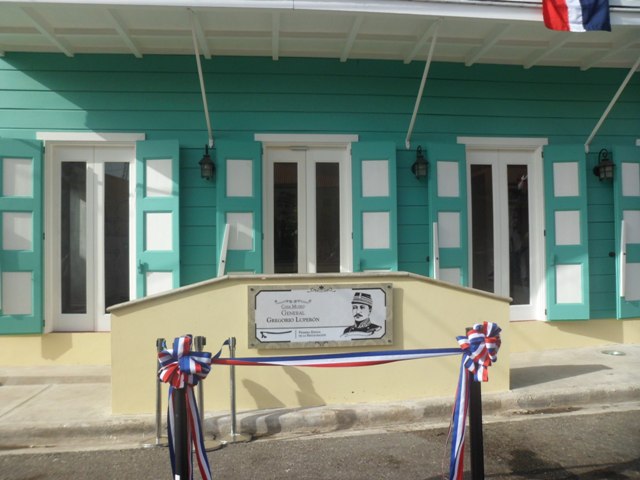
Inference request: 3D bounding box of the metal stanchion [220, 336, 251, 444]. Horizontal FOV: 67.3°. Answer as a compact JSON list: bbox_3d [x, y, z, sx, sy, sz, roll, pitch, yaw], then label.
[{"bbox_3d":[-0.781,1.348,4.383,0.300,0.916,0.300,0,-1,-5],"label":"metal stanchion"}]

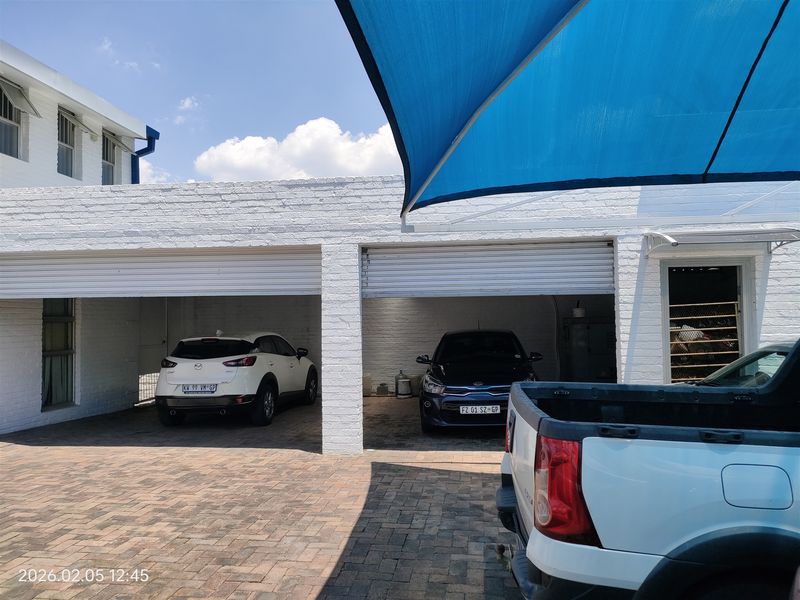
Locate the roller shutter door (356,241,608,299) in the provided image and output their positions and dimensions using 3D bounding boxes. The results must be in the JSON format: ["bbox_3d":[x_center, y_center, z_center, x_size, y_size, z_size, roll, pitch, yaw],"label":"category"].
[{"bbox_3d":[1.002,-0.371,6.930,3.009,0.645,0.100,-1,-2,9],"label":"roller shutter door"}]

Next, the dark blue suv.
[{"bbox_3d":[1.291,1.206,9.485,1.760,1.450,4.065,-1,-2,8],"label":"dark blue suv"}]

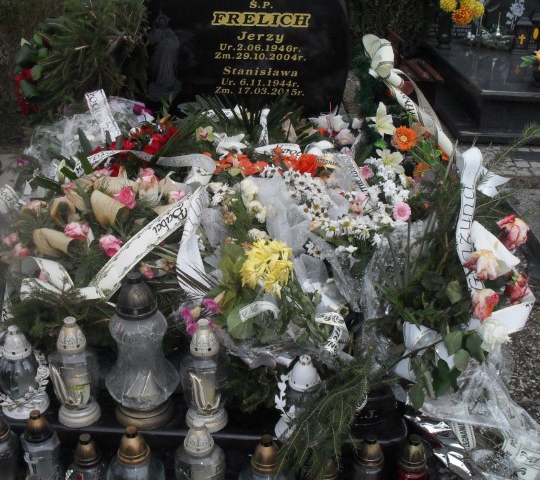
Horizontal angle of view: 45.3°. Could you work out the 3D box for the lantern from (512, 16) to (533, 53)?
[{"bbox_3d":[1.912,-1.552,4.900,0.135,0.255,0.135,3,21,7],"label":"lantern"}]

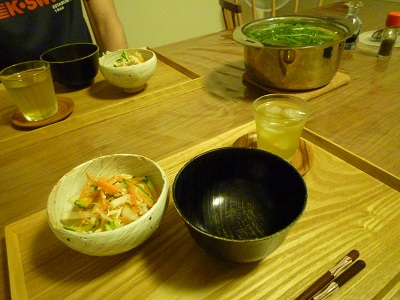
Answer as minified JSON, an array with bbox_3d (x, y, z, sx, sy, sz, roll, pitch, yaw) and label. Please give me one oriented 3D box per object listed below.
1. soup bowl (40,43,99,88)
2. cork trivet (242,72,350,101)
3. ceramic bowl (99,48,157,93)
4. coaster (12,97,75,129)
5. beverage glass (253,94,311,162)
[{"bbox_3d":[-0.282,-0.186,0.653,0.122,0.068,0.122,-3,37,2],"label":"soup bowl"},{"bbox_3d":[0.193,-0.152,0.616,0.172,0.012,0.172,-24,41,-23],"label":"cork trivet"},{"bbox_3d":[-0.144,-0.162,0.608,0.112,0.065,0.112,-3,37,2],"label":"ceramic bowl"},{"bbox_3d":[-0.297,-0.072,0.555,0.112,0.008,0.112,-24,41,-23],"label":"coaster"},{"bbox_3d":[0.104,-0.025,0.380,0.066,0.073,0.066,-3,37,2],"label":"beverage glass"}]

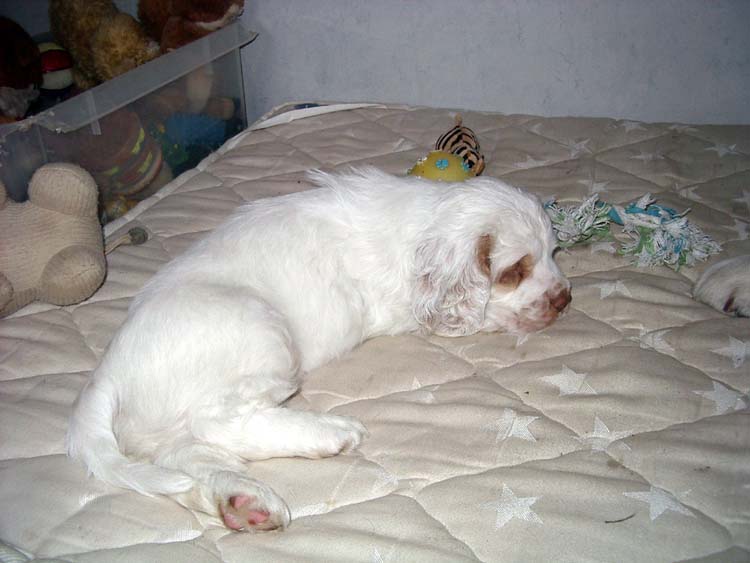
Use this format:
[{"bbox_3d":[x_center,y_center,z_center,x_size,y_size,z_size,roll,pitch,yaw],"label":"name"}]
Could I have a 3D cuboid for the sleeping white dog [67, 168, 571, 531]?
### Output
[{"bbox_3d":[-0.033,0.013,0.750,0.486,0.168,0.340,-12,28,-20],"label":"sleeping white dog"}]

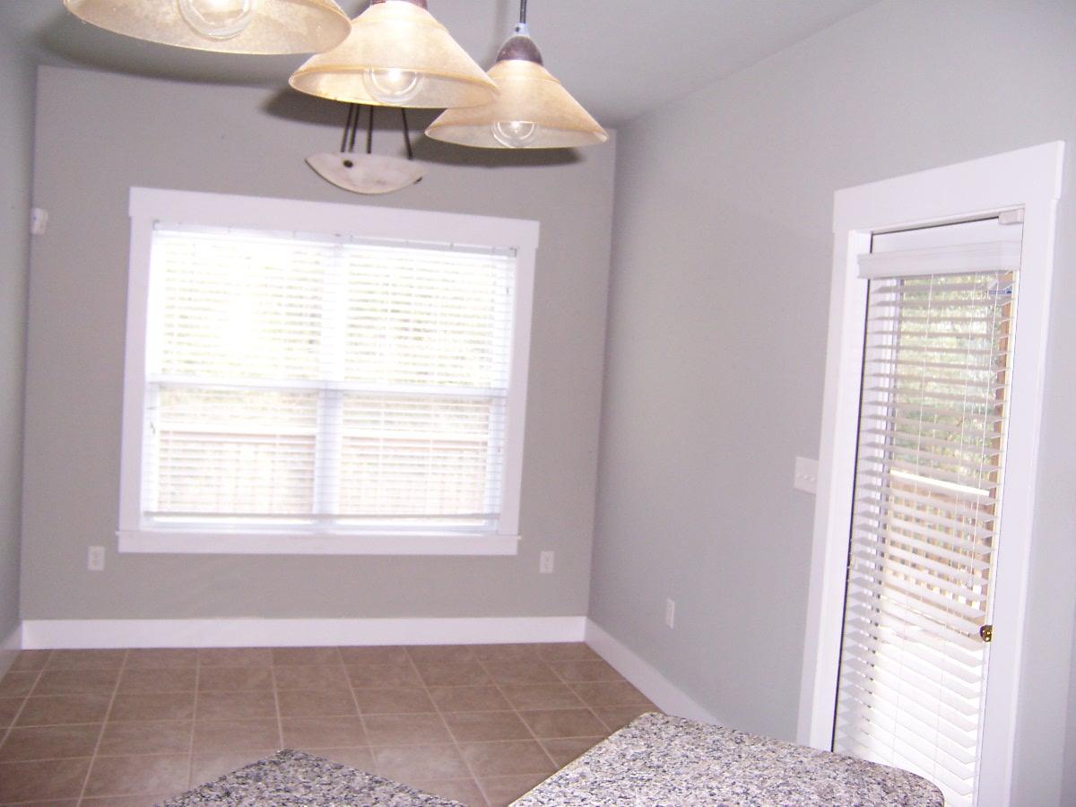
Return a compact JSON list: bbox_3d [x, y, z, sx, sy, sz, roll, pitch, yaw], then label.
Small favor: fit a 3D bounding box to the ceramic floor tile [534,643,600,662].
[{"bbox_3d":[0.144,1.309,5.399,0.328,0.010,0.328,3,3,-17],"label":"ceramic floor tile"}]

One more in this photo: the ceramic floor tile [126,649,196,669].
[{"bbox_3d":[-1.762,1.204,4.831,0.328,0.010,0.328,3,3,-17],"label":"ceramic floor tile"}]

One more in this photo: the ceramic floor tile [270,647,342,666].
[{"bbox_3d":[-1.127,1.239,5.020,0.328,0.010,0.328,3,3,-17],"label":"ceramic floor tile"}]

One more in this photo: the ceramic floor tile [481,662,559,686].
[{"bbox_3d":[-0.080,1.314,4.986,0.328,0.010,0.328,3,3,-17],"label":"ceramic floor tile"}]

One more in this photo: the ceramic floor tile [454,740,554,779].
[{"bbox_3d":[-0.118,1.376,3.973,0.330,0.010,0.330,3,3,-17],"label":"ceramic floor tile"}]

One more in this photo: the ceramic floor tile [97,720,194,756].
[{"bbox_3d":[-1.487,1.277,3.897,0.330,0.010,0.330,3,3,-17],"label":"ceramic floor tile"}]

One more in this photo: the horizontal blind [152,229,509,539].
[{"bbox_3d":[-1.014,-0.112,5.206,1.799,1.463,0.050,3,3,-17],"label":"horizontal blind"}]

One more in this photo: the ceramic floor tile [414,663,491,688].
[{"bbox_3d":[-0.404,1.301,4.918,0.330,0.010,0.330,3,3,-17],"label":"ceramic floor tile"}]

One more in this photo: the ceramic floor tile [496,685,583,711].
[{"bbox_3d":[0.011,1.341,4.694,0.330,0.010,0.330,3,3,-17],"label":"ceramic floor tile"}]

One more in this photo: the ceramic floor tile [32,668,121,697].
[{"bbox_3d":[-1.987,1.209,4.419,0.328,0.010,0.328,3,3,-17],"label":"ceramic floor tile"}]

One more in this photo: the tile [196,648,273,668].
[{"bbox_3d":[-1.454,1.227,4.945,0.330,0.010,0.320,3,3,-17],"label":"tile"}]

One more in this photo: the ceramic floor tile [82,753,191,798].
[{"bbox_3d":[-1.392,1.300,3.578,0.330,0.010,0.330,3,3,-17],"label":"ceramic floor tile"}]

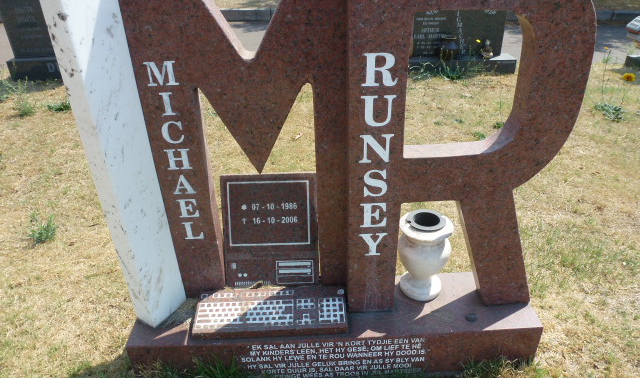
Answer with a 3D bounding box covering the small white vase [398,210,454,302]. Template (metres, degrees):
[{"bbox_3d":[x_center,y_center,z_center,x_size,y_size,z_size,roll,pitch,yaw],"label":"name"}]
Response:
[{"bbox_3d":[0.334,0.214,1.434,0.165,0.275,0.165,-2,30,-1],"label":"small white vase"}]

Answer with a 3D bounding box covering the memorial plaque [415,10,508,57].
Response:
[{"bbox_3d":[1.322,-1.543,4.213,0.833,0.540,0.090,0,30,4],"label":"memorial plaque"}]

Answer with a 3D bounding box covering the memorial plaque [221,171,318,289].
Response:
[{"bbox_3d":[-0.165,0.158,1.457,0.312,0.405,0.040,-2,14,-1],"label":"memorial plaque"}]

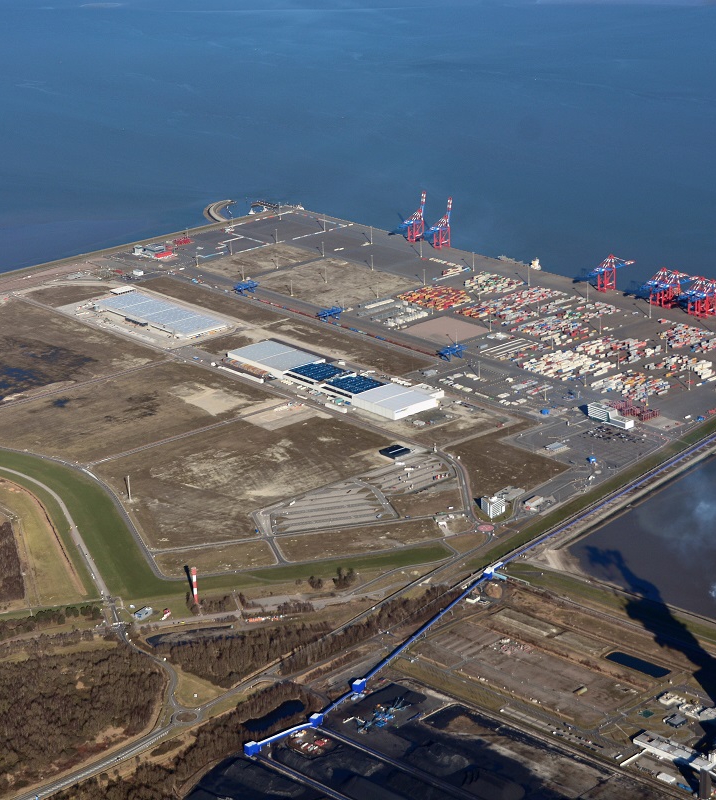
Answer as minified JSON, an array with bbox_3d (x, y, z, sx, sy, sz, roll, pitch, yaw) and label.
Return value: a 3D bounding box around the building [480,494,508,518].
[{"bbox_3d":[223.900,177.400,3010.000,35.500,26.000,32.500,-20,27,-38],"label":"building"}]

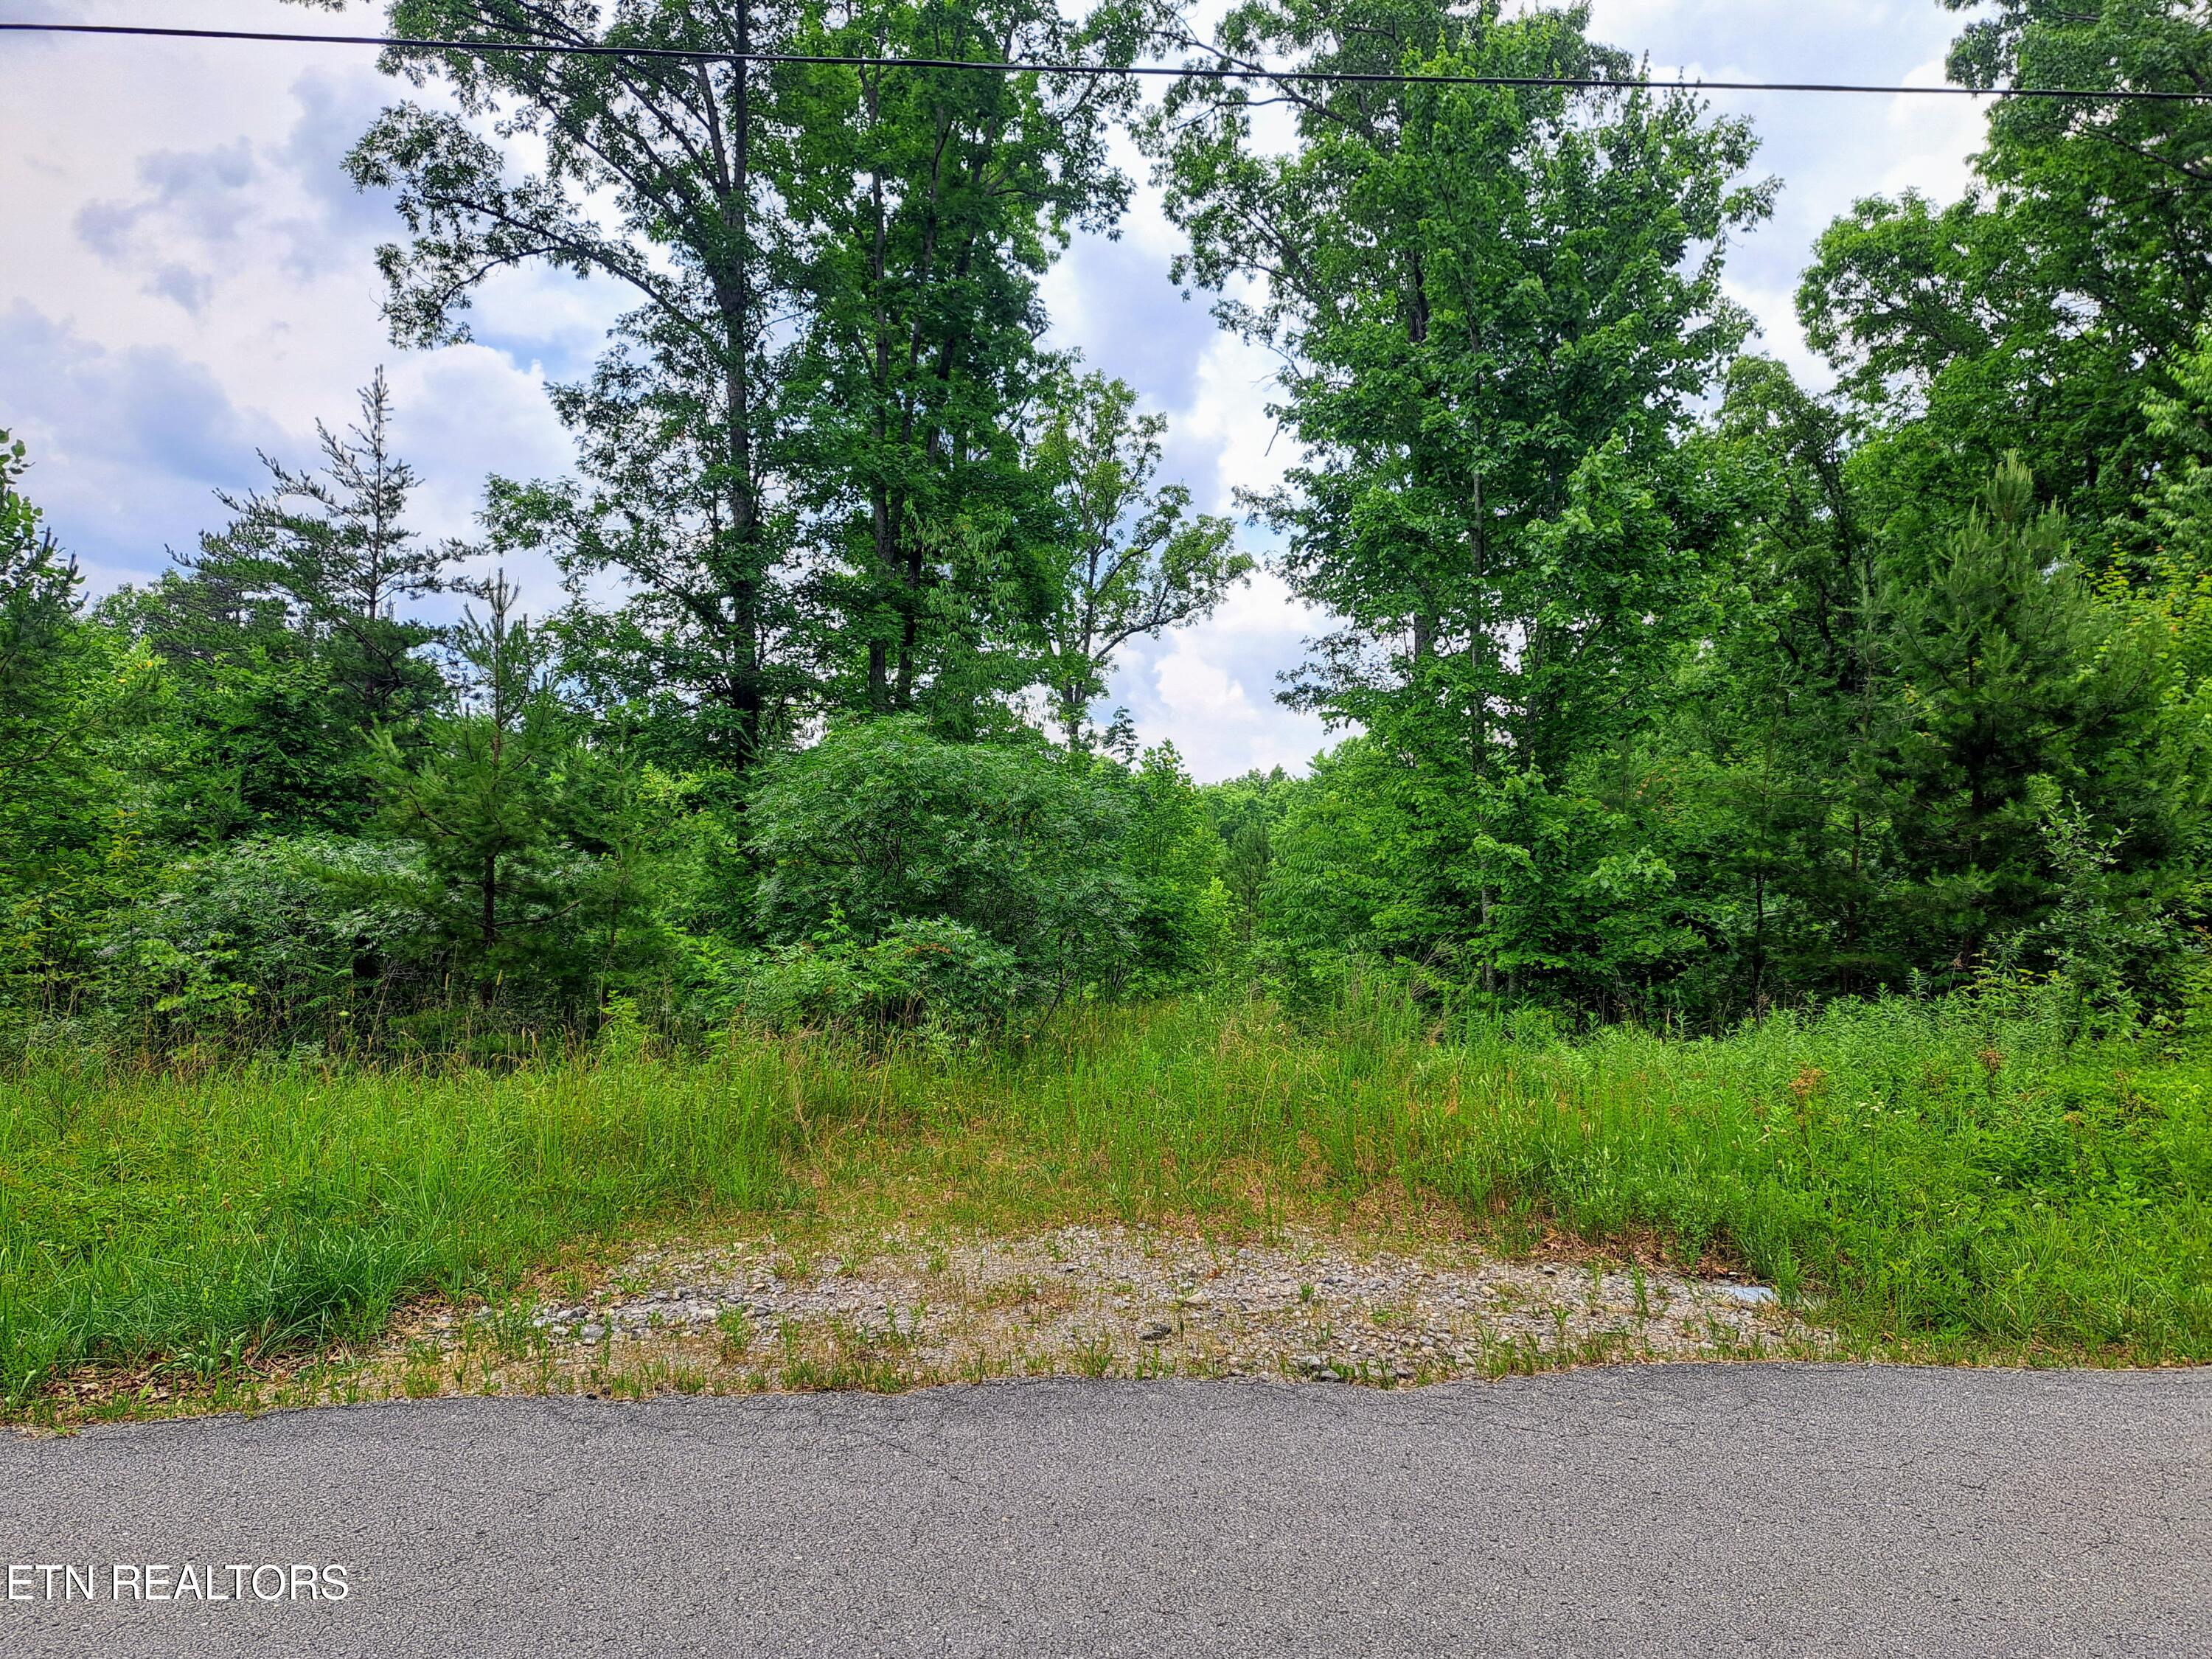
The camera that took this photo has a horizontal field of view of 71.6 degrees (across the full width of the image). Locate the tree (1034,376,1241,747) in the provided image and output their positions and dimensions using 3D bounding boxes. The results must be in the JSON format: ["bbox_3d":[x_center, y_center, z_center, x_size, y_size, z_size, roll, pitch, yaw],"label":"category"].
[{"bbox_3d":[0.200,-4.000,35.000,5.800,12.600,5.600,0,0,0],"label":"tree"}]

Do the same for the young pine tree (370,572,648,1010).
[{"bbox_3d":[-5.100,-0.260,13.000,2.500,3.850,2.400,0,0,0],"label":"young pine tree"}]

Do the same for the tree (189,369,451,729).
[{"bbox_3d":[-12.100,-2.600,24.000,4.600,9.200,4.400,0,0,0],"label":"tree"}]

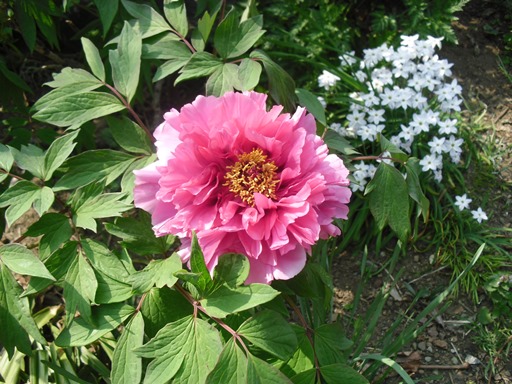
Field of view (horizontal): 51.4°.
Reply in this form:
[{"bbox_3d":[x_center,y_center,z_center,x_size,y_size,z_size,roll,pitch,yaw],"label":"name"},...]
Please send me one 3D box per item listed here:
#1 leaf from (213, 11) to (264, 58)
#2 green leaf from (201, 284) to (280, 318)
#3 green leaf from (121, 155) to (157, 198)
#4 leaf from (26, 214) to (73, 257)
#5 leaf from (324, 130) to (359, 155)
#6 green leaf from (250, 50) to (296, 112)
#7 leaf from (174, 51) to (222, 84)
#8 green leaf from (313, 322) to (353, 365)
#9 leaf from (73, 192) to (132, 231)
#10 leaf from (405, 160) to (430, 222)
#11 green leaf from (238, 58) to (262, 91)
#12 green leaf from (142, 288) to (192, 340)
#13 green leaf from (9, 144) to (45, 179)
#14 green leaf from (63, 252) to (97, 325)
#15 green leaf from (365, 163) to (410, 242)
[{"bbox_3d":[-0.025,-0.193,0.650,0.056,0.018,0.074,17,74,-1],"label":"leaf"},{"bbox_3d":[-0.013,0.100,0.490,0.075,0.014,0.032,-4,50,-7],"label":"green leaf"},{"bbox_3d":[-0.118,-0.013,0.545,0.032,0.012,0.060,26,80,12],"label":"green leaf"},{"bbox_3d":[-0.226,0.044,0.583,0.052,0.014,0.053,-41,62,-14],"label":"leaf"},{"bbox_3d":[0.103,-0.059,0.640,0.051,0.013,0.026,28,62,5],"label":"leaf"},{"bbox_3d":[0.022,-0.127,0.615,0.036,0.016,0.085,-29,83,-24],"label":"green leaf"},{"bbox_3d":[-0.074,-0.146,0.623,0.065,0.014,0.053,-28,52,-16],"label":"leaf"},{"bbox_3d":[0.096,0.189,0.660,0.052,0.014,0.045,36,67,10],"label":"green leaf"},{"bbox_3d":[-0.178,0.023,0.620,0.070,0.016,0.040,-16,67,-7],"label":"leaf"},{"bbox_3d":[0.203,-0.002,0.670,0.024,0.020,0.082,-24,93,-29],"label":"leaf"},{"bbox_3d":[-0.007,-0.142,0.650,0.030,0.013,0.041,-4,90,-6],"label":"green leaf"},{"bbox_3d":[-0.092,0.118,0.515,0.051,0.015,0.055,-10,79,-6],"label":"green leaf"},{"bbox_3d":[-0.247,-0.037,0.583,0.067,0.012,0.031,39,63,20],"label":"green leaf"},{"bbox_3d":[-0.205,0.112,0.620,0.038,0.018,0.086,-1,70,-6],"label":"green leaf"},{"bbox_3d":[0.142,0.014,0.570,0.048,0.092,0.022,-9,3,-2],"label":"green leaf"}]

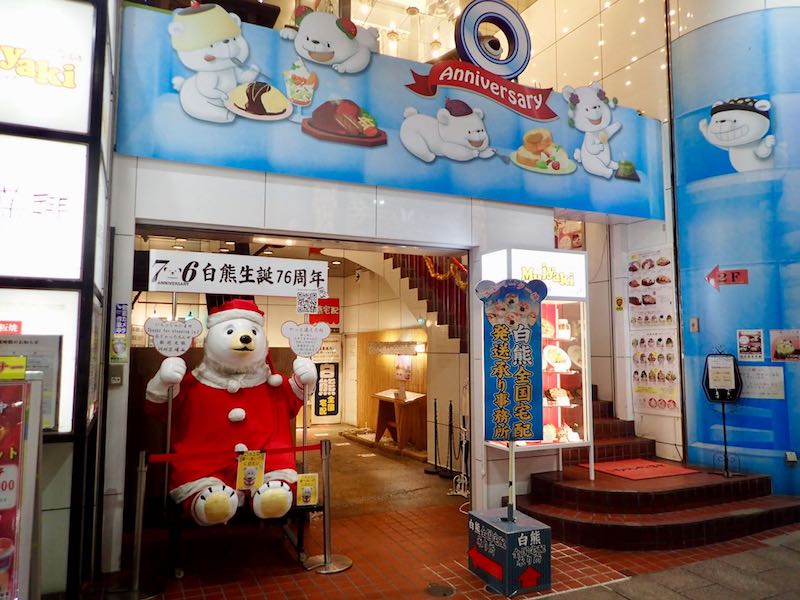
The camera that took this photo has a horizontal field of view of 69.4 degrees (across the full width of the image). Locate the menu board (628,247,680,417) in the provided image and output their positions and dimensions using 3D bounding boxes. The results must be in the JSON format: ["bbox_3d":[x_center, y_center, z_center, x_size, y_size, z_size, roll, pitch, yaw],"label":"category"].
[{"bbox_3d":[2.896,0.363,6.608,0.030,1.903,0.624,3,-6,-28],"label":"menu board"}]

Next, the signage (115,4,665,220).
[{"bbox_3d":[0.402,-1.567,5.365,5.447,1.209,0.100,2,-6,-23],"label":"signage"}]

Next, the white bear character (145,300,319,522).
[{"bbox_3d":[-1.270,0.779,4.431,1.255,1.599,0.857,2,-6,-23],"label":"white bear character"}]

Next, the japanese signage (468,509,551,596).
[{"bbox_3d":[0.730,1.694,3.923,0.324,0.393,0.496,2,-6,-23],"label":"japanese signage"}]

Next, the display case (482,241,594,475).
[{"bbox_3d":[1.309,0.638,5.480,0.889,2.160,0.444,2,-6,-23],"label":"display case"}]

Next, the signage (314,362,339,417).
[{"bbox_3d":[-1.556,1.905,12.231,0.514,1.101,0.040,2,-6,-23],"label":"signage"}]

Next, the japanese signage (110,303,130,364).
[{"bbox_3d":[-2.018,0.242,4.174,0.130,0.444,0.020,2,-6,-23],"label":"japanese signage"}]

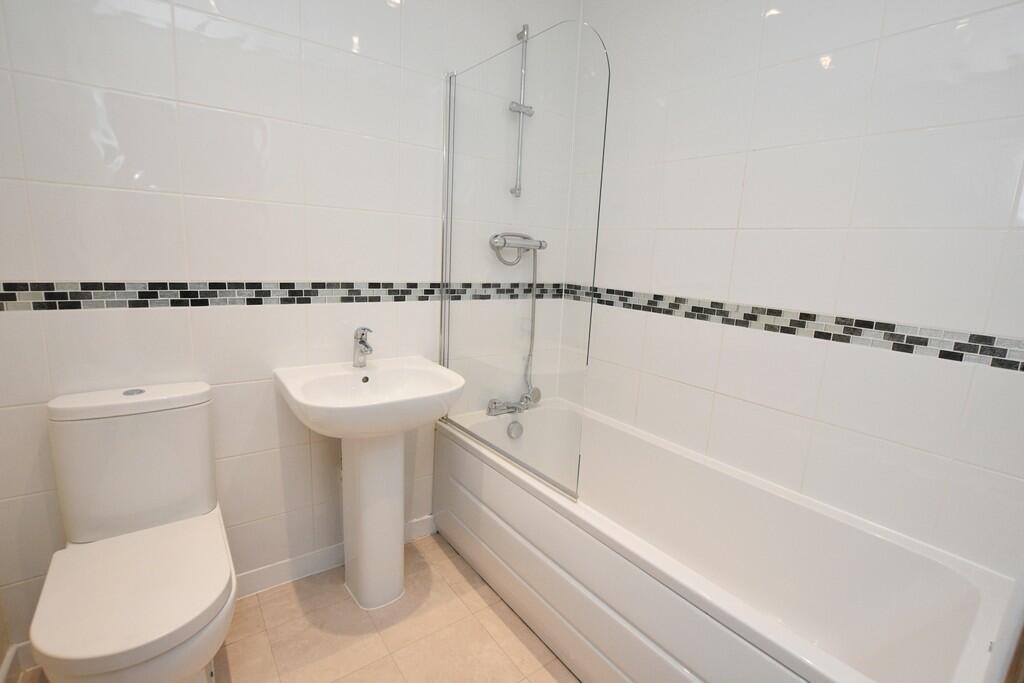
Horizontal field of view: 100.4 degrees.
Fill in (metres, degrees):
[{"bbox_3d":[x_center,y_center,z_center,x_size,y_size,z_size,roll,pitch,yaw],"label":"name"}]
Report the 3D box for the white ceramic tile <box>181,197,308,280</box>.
[{"bbox_3d":[-0.851,-0.325,1.387,0.325,0.255,0.010,-4,11,-33],"label":"white ceramic tile"}]

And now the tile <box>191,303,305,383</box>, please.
[{"bbox_3d":[-0.856,0.008,1.430,0.330,0.250,0.010,-5,13,-36],"label":"tile"}]

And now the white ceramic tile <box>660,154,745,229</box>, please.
[{"bbox_3d":[0.690,-0.548,1.597,0.010,0.250,0.330,-5,14,-36],"label":"white ceramic tile"}]

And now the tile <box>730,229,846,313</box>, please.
[{"bbox_3d":[0.874,-0.230,1.384,0.010,0.250,0.330,-5,13,-36],"label":"tile"}]

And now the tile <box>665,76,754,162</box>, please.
[{"bbox_3d":[0.709,-0.806,1.551,0.010,0.255,0.313,-5,13,-41],"label":"tile"}]

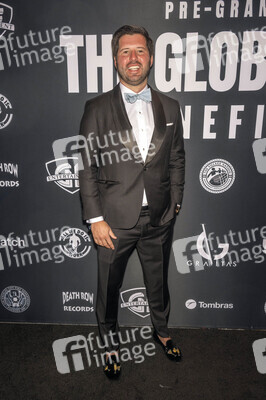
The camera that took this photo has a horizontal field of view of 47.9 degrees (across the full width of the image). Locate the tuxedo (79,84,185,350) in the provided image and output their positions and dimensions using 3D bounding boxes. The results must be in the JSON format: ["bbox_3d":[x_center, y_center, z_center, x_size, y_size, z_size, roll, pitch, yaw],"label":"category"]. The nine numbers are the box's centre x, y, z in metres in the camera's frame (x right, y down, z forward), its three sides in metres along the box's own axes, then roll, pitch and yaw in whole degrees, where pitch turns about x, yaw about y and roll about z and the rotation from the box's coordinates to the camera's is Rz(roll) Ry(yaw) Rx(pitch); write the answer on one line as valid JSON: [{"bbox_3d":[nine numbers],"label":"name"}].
[{"bbox_3d":[-0.008,0.148,1.645,0.540,1.460,0.310,-3,11,-15],"label":"tuxedo"}]

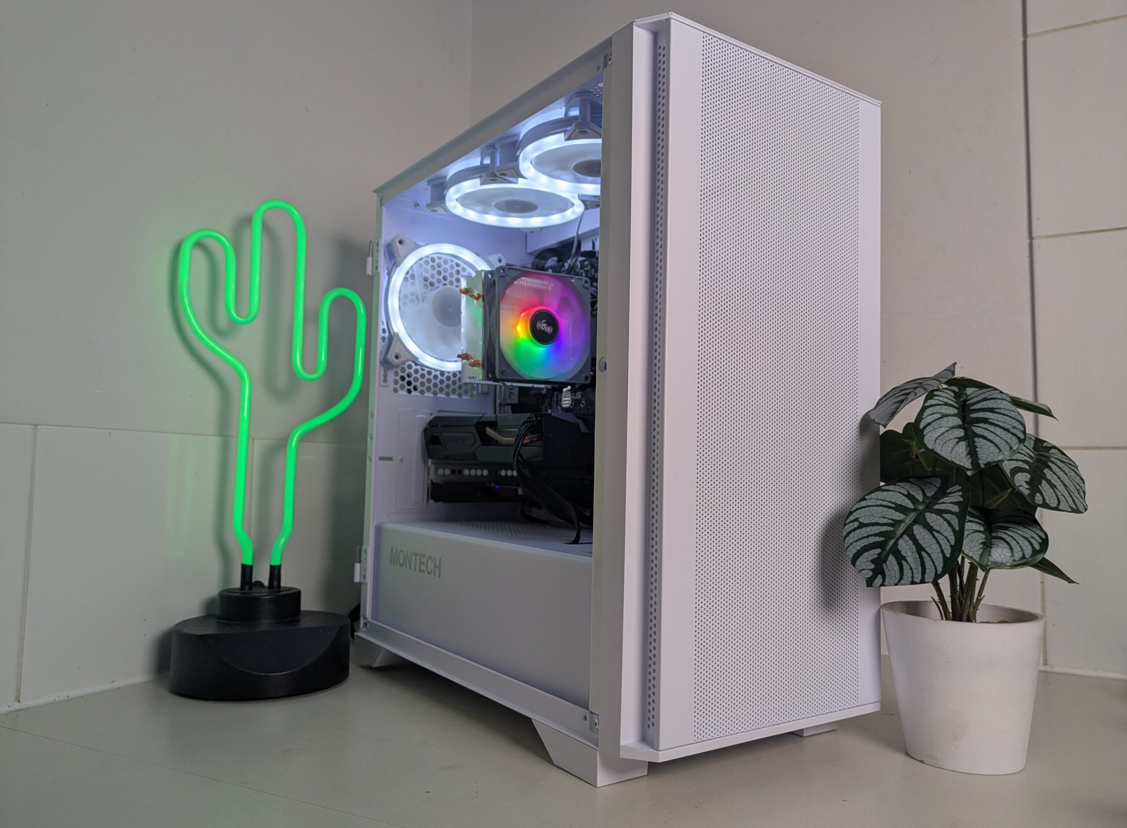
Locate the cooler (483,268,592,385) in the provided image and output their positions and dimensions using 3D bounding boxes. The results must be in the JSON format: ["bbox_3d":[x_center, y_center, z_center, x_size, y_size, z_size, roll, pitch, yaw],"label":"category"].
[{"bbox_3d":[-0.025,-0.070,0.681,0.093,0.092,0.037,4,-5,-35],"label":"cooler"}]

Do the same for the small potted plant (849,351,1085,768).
[{"bbox_3d":[0.253,0.092,0.518,0.152,0.243,0.150,0,-4,25],"label":"small potted plant"}]

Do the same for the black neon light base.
[{"bbox_3d":[-0.240,0.175,0.649,0.134,0.071,0.124,4,-4,-30],"label":"black neon light base"}]

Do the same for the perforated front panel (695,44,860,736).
[{"bbox_3d":[0.131,-0.015,0.493,0.146,0.394,0.012,4,-5,-35],"label":"perforated front panel"}]

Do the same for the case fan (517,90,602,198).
[{"bbox_3d":[0.026,-0.198,0.623,0.120,0.026,0.120,4,-5,-35],"label":"case fan"}]

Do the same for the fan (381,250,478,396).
[{"bbox_3d":[-0.115,-0.101,0.782,0.120,0.120,0.026,4,-5,-35],"label":"fan"}]

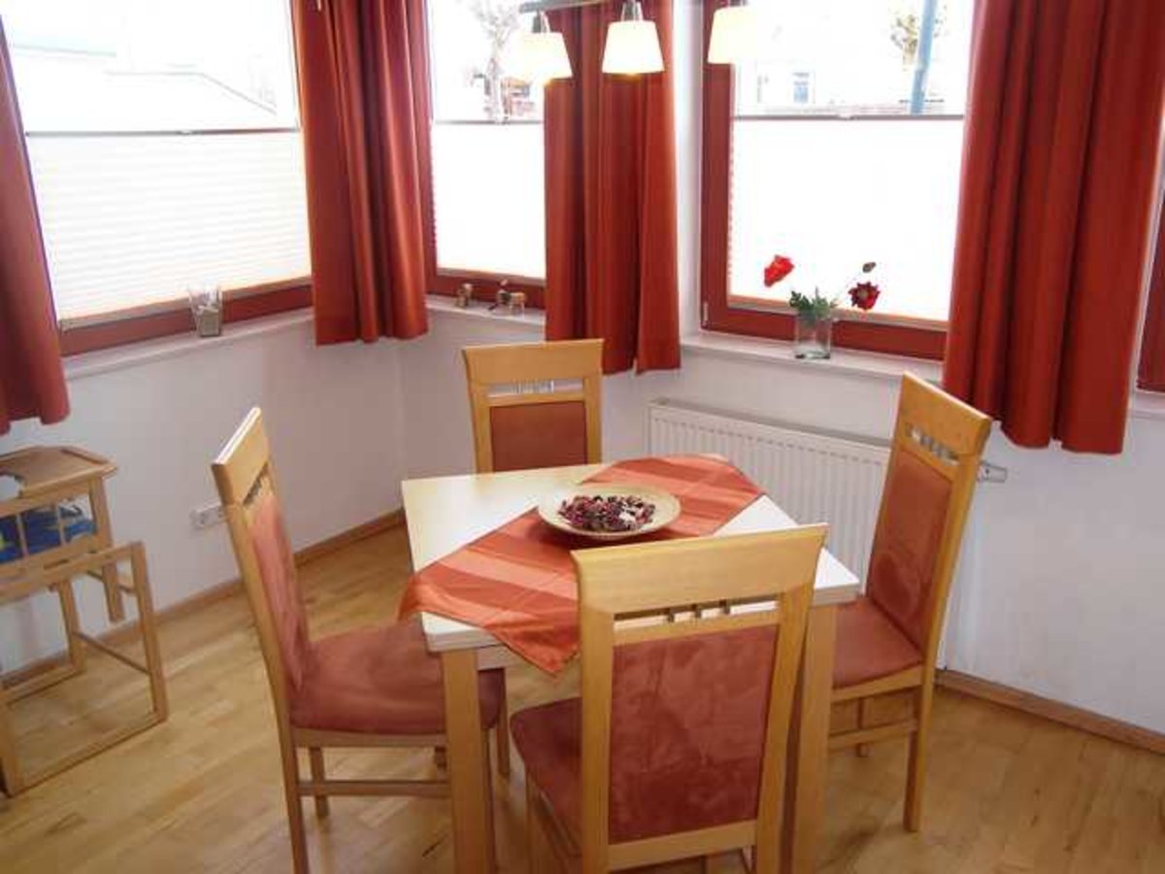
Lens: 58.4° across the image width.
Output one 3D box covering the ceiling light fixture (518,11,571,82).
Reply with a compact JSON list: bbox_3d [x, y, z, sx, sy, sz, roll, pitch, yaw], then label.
[{"bbox_3d":[-0.081,-0.811,2.170,0.116,0.140,0.116,12,22,36],"label":"ceiling light fixture"}]

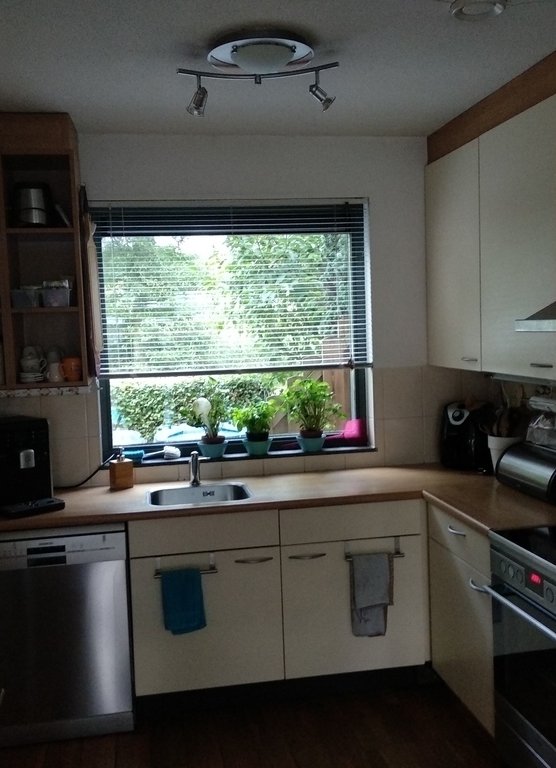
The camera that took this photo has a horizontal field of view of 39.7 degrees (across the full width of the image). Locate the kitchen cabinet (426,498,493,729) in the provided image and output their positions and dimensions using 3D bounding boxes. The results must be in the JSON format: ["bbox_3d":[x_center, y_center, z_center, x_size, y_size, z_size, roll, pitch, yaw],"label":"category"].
[{"bbox_3d":[0.967,0.845,2.988,0.567,0.714,0.592,-3,5,-10],"label":"kitchen cabinet"}]

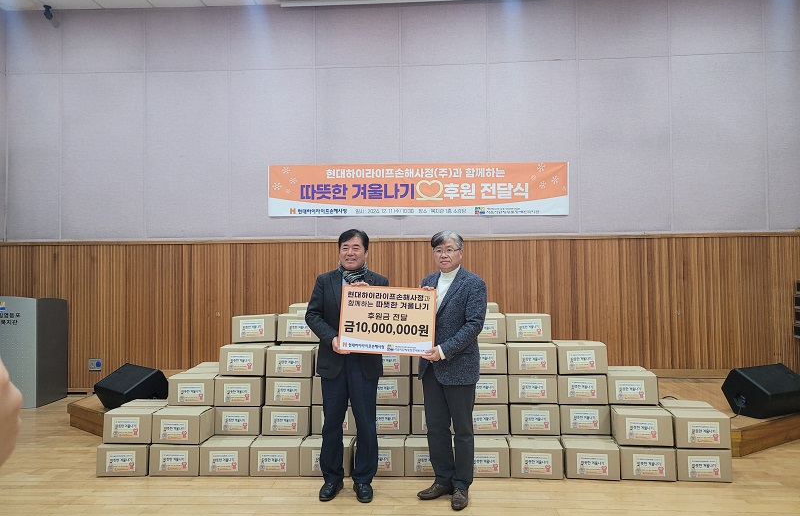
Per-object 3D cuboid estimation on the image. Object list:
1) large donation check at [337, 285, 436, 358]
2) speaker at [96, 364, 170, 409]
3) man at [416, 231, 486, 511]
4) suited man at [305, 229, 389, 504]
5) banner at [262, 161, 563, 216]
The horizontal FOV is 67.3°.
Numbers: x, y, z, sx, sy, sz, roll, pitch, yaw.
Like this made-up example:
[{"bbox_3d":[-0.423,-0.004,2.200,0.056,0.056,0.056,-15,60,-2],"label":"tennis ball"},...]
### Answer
[{"bbox_3d":[-0.076,0.384,3.660,0.585,0.415,0.015,3,-6,-5],"label":"large donation check"},{"bbox_3d":[-2.410,1.187,5.435,0.600,0.379,0.430,-2,-2,41],"label":"speaker"},{"bbox_3d":[0.326,0.664,3.770,0.460,1.690,0.400,-1,-2,23],"label":"man"},{"bbox_3d":[-0.339,0.663,3.840,0.530,1.700,0.400,0,-2,-7],"label":"suited man"},{"bbox_3d":[0.197,-0.791,7.006,3.500,0.605,0.020,-1,-1,3],"label":"banner"}]

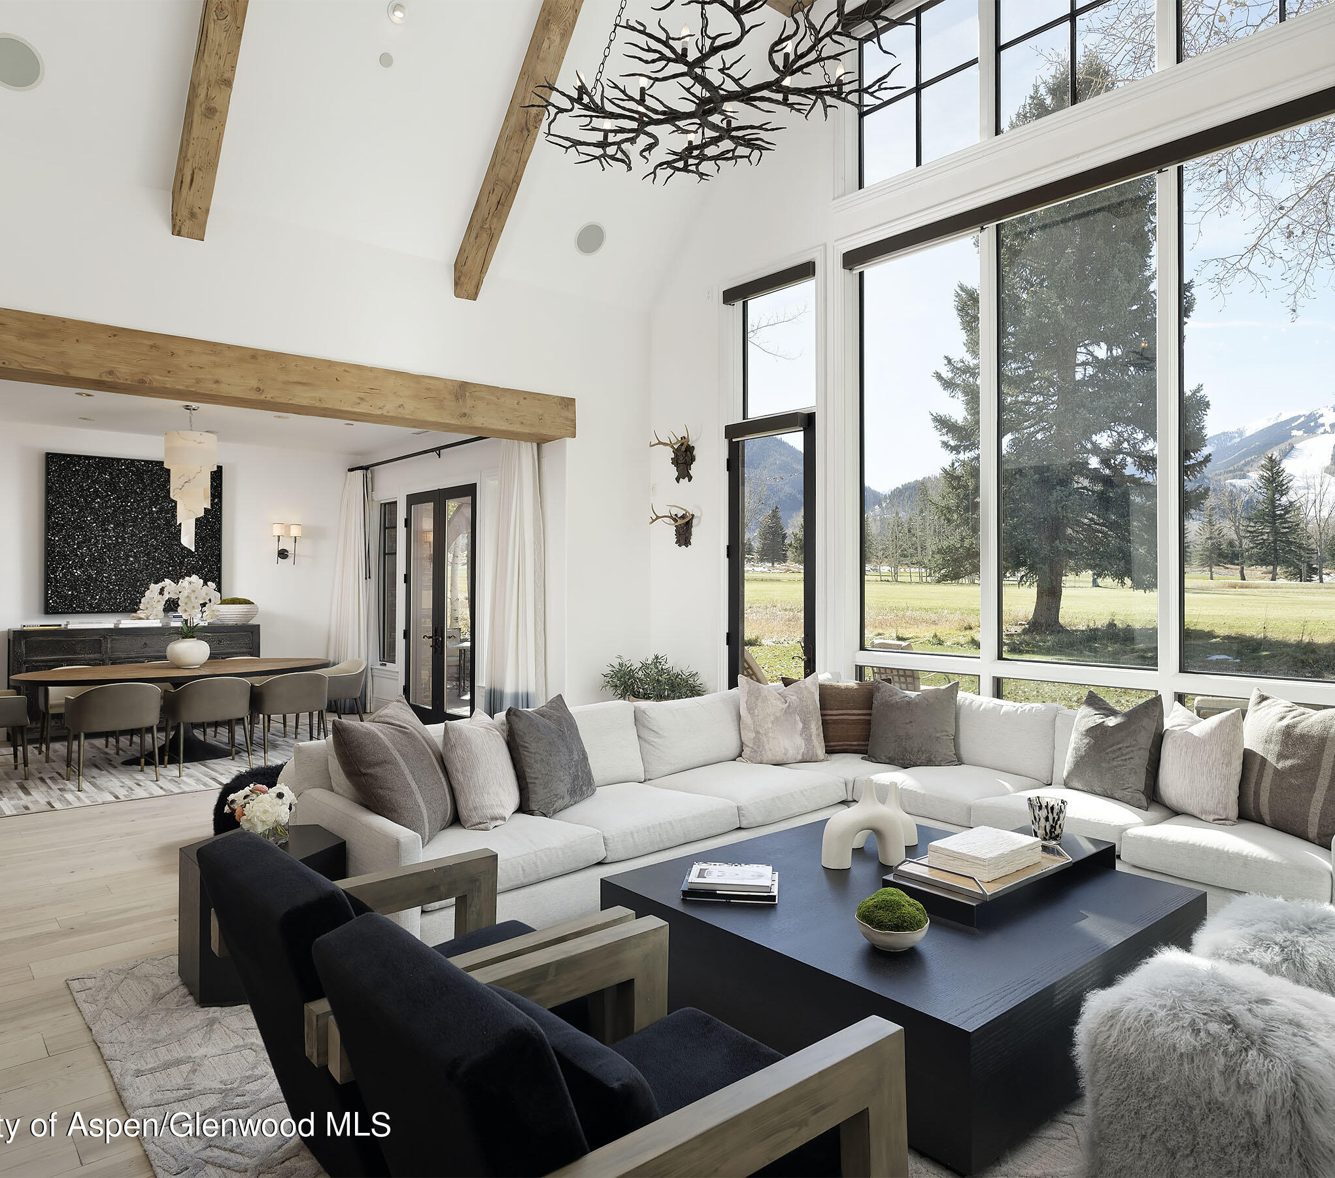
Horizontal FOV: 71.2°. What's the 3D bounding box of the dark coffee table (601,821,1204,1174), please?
[{"bbox_3d":[0.838,1.259,3.400,1.560,0.355,1.550,0,0,-41],"label":"dark coffee table"}]

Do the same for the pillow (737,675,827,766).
[{"bbox_3d":[0.673,0.765,5.450,0.500,0.510,0.170,0,-12,4],"label":"pillow"}]

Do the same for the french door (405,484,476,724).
[{"bbox_3d":[-2.266,0.206,9.350,0.080,2.400,1.460,0,0,-41],"label":"french door"}]

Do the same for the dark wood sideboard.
[{"bbox_3d":[-5.219,0.901,9.257,2.140,1.045,0.410,0,0,-41],"label":"dark wood sideboard"}]

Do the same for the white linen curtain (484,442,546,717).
[{"bbox_3d":[-1.340,0.033,8.099,0.170,2.720,0.800,0,0,-41],"label":"white linen curtain"}]

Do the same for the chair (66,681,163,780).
[{"bbox_3d":[-4.146,1.056,6.980,0.545,0.760,0.560,0,1,-41],"label":"chair"}]

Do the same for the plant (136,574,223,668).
[{"bbox_3d":[-4.098,0.270,7.841,0.620,0.780,0.460,0,1,-41],"label":"plant"}]

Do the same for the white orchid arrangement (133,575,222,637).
[{"bbox_3d":[-4.098,0.135,7.840,0.620,0.510,0.460,0,1,-41],"label":"white orchid arrangement"}]

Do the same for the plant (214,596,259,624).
[{"bbox_3d":[-4.548,0.236,9.816,0.440,0.280,0.440,0,0,-41],"label":"plant"}]

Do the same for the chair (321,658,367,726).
[{"bbox_3d":[-3.138,1.045,8.774,0.550,0.755,0.570,0,0,-41],"label":"chair"}]

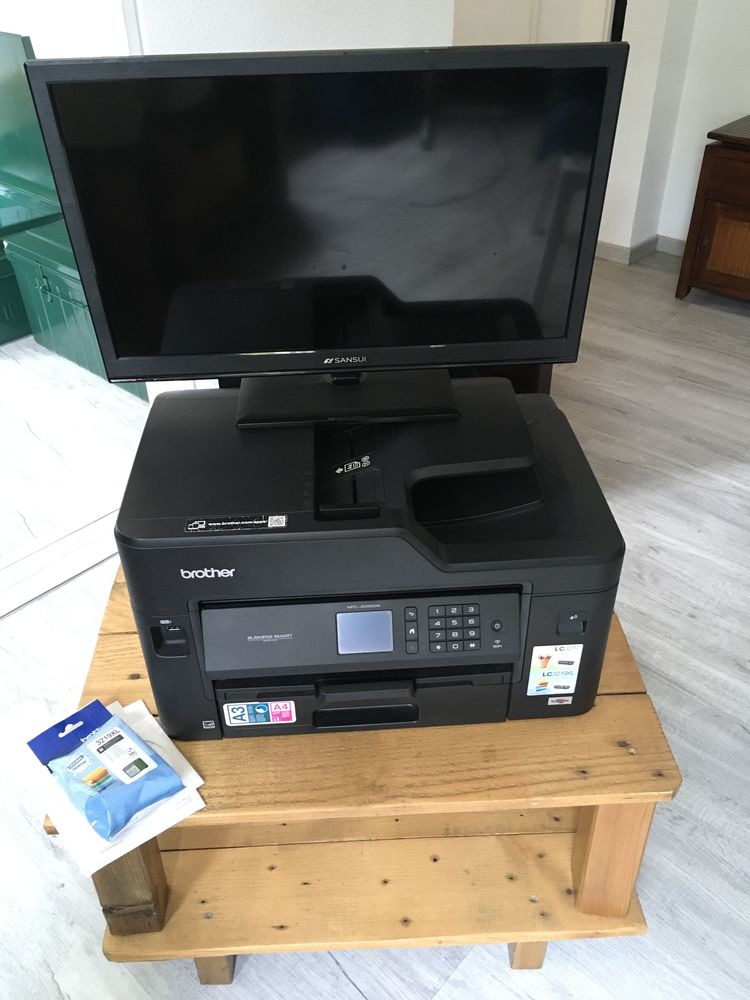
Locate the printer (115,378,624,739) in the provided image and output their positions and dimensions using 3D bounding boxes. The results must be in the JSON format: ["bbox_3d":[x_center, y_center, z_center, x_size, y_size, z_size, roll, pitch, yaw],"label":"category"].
[{"bbox_3d":[-0.011,0.045,1.083,0.530,0.300,0.385,-3,33,-4],"label":"printer"}]

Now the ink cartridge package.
[{"bbox_3d":[-0.308,0.300,0.951,0.183,0.026,0.095,29,43,36],"label":"ink cartridge package"}]

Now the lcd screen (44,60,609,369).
[{"bbox_3d":[-0.037,-0.299,0.908,0.559,0.346,0.050,-4,42,-3],"label":"lcd screen"}]

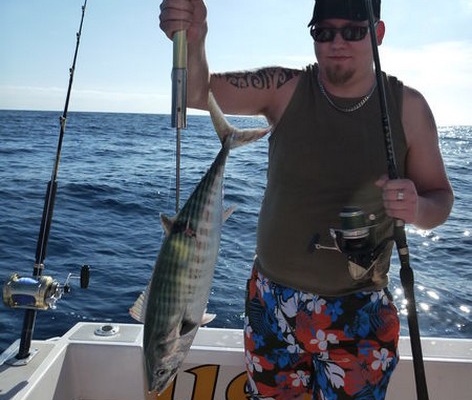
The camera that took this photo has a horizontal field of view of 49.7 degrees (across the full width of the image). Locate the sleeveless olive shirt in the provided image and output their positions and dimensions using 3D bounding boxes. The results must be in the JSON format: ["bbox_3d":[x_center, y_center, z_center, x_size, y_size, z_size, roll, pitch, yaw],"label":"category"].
[{"bbox_3d":[0.274,-0.066,1.436,0.410,0.640,0.300,4,9,12],"label":"sleeveless olive shirt"}]

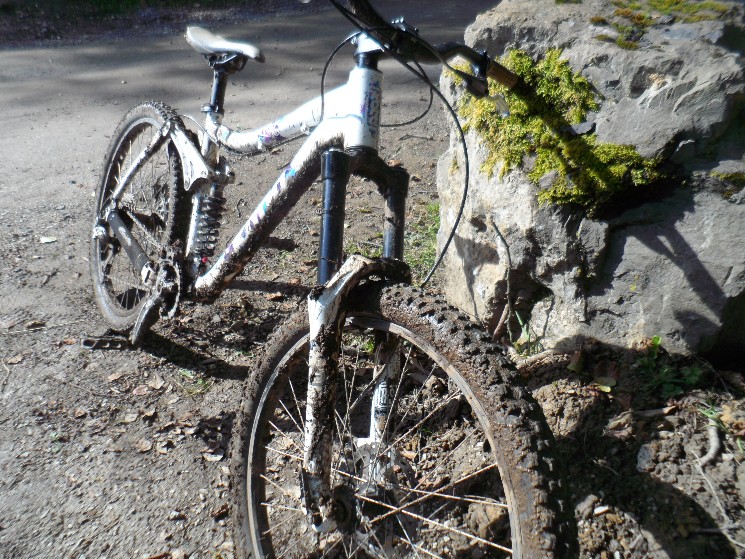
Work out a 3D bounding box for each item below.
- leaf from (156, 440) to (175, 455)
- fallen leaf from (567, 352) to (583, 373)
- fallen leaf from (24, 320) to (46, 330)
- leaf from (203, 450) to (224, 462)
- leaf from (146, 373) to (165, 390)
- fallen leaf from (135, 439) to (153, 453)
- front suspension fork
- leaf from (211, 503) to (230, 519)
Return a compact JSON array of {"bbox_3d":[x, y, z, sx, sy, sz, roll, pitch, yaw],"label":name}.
[{"bbox_3d":[-0.483,0.392,1.306,0.037,0.012,0.030,-8,34,-22],"label":"leaf"},{"bbox_3d":[0.578,0.236,1.600,0.042,0.042,0.042,20,34,21],"label":"fallen leaf"},{"bbox_3d":[-0.985,0.134,1.635,0.058,0.016,0.026,-15,37,-31],"label":"fallen leaf"},{"bbox_3d":[-0.368,0.410,1.296,0.044,0.012,0.025,-4,33,-17],"label":"leaf"},{"bbox_3d":[-0.573,0.272,1.486,0.043,0.014,0.050,-8,34,-22],"label":"leaf"},{"bbox_3d":[-0.532,0.389,1.302,0.038,0.010,0.028,-10,34,-24],"label":"fallen leaf"},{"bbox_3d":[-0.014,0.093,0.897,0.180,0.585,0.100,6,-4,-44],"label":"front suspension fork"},{"bbox_3d":[-0.319,0.485,1.176,0.042,0.014,0.017,-23,41,-39],"label":"leaf"}]

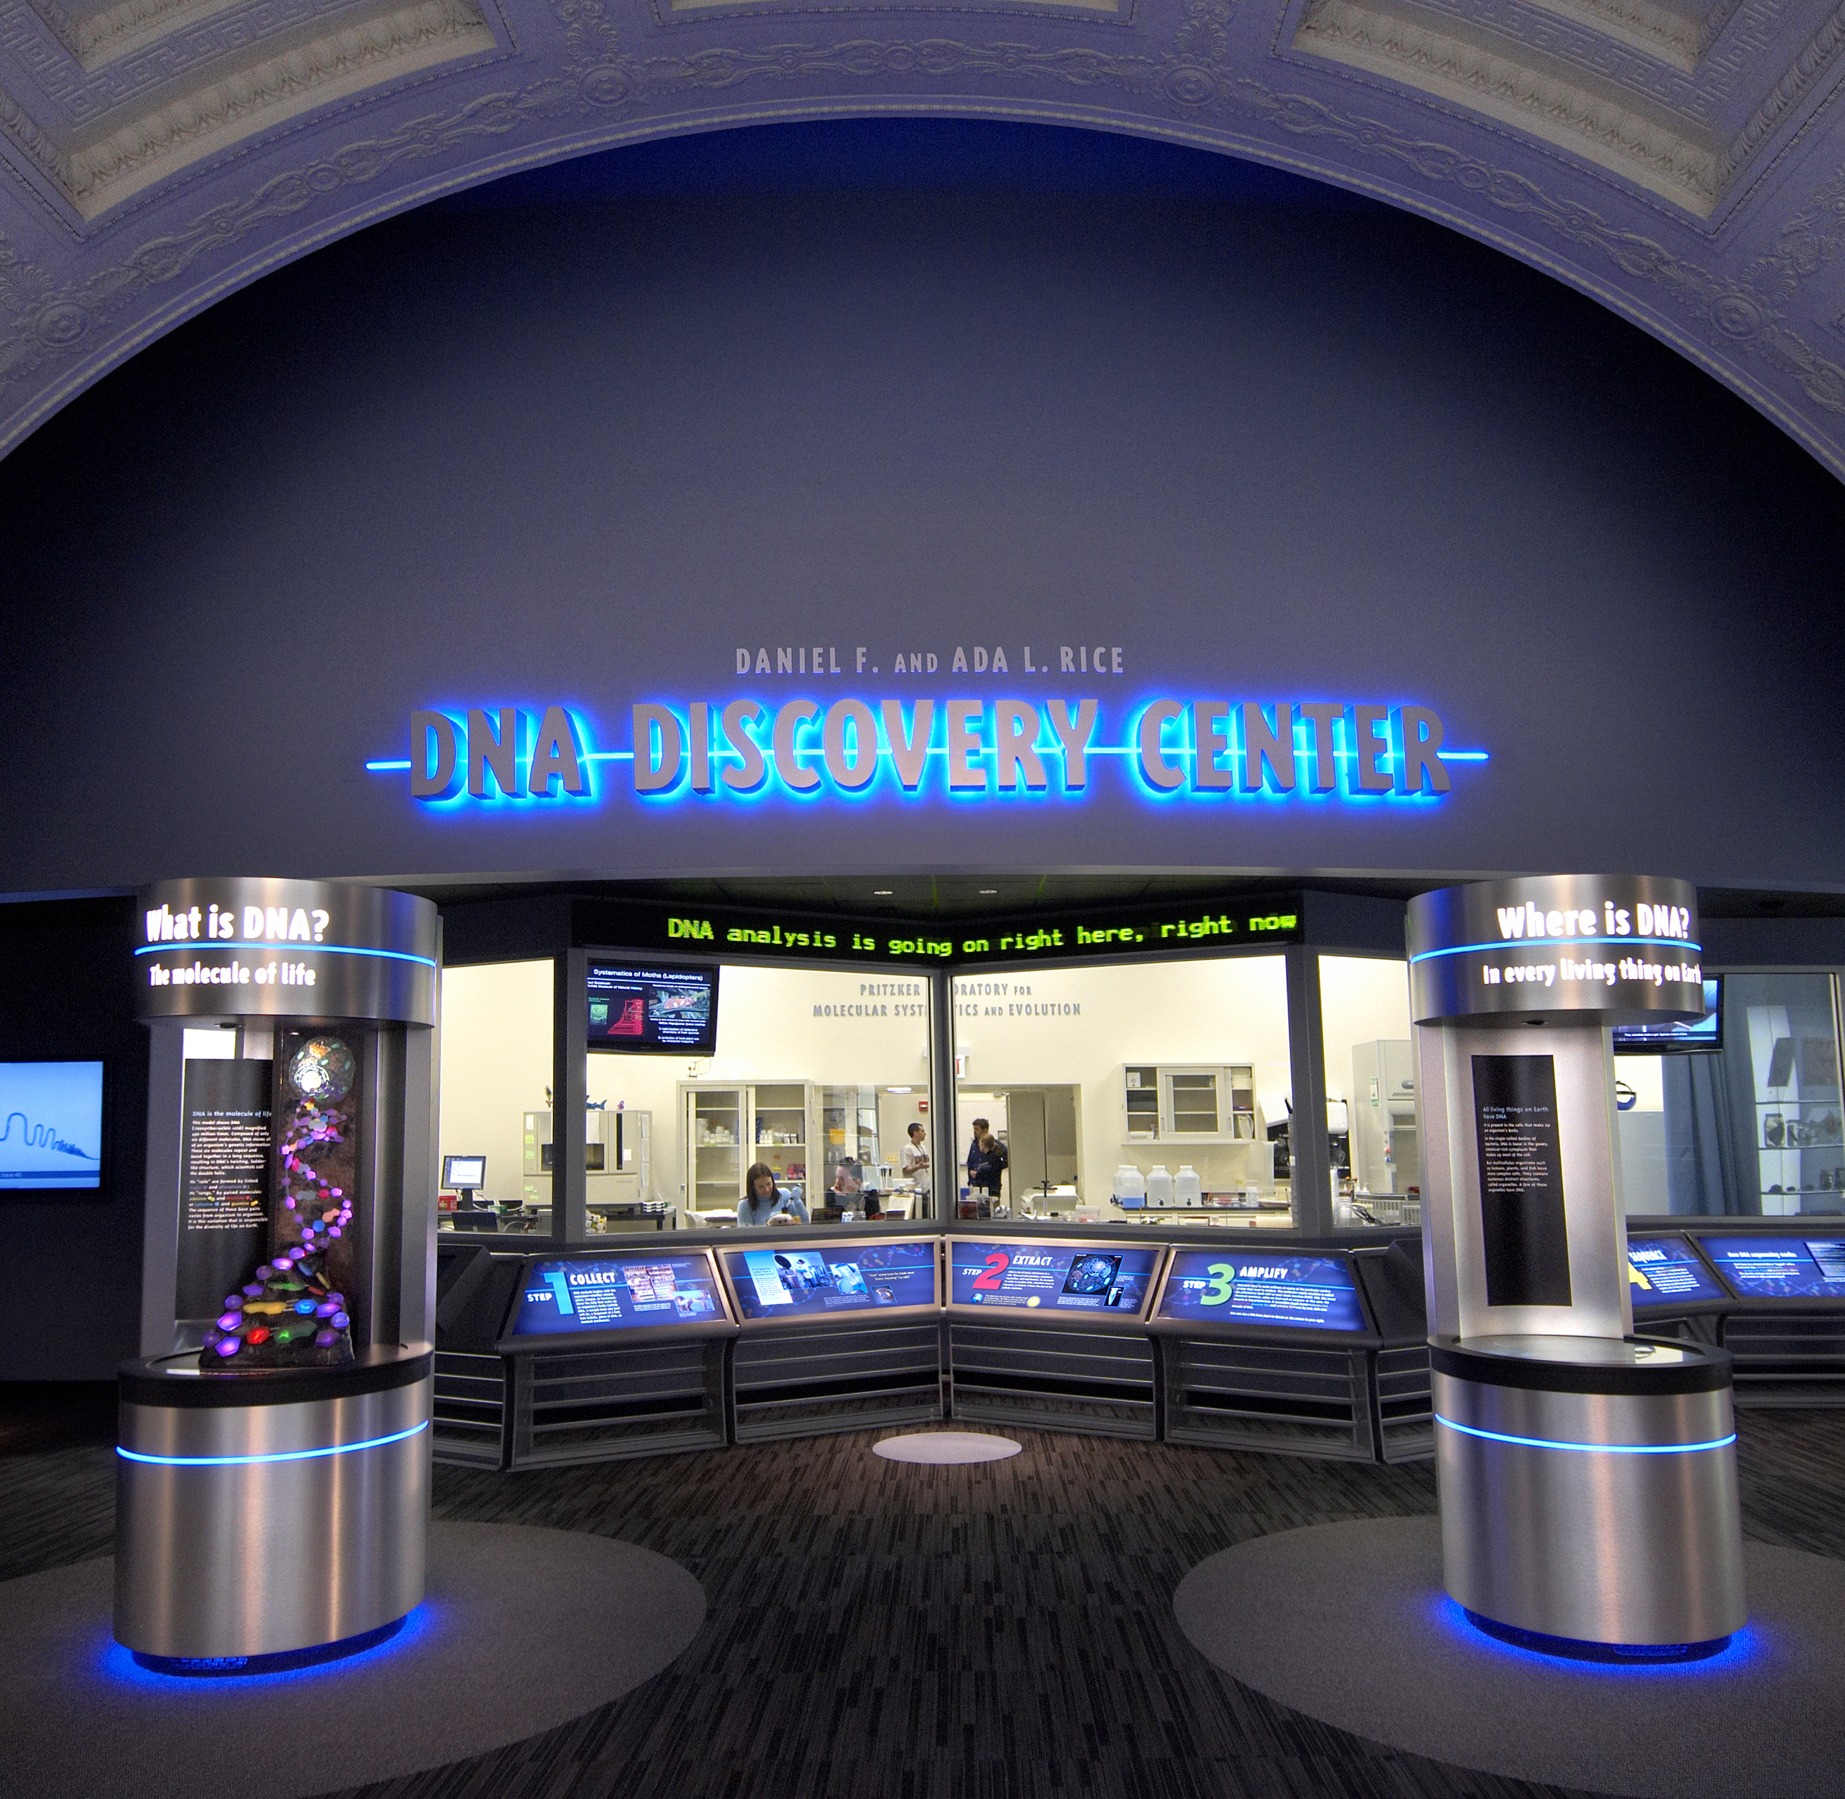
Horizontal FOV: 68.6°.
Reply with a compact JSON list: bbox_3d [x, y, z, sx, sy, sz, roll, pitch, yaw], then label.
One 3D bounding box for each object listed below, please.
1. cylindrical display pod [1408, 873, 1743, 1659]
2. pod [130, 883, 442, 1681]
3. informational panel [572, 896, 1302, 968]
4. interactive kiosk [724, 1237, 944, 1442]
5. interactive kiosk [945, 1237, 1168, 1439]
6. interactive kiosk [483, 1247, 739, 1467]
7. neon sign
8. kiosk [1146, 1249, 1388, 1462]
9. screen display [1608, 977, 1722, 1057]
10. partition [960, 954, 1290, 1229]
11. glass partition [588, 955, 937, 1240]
[{"bbox_3d":[2.228,1.189,4.674,0.950,2.480,0.950,-1,-6,0],"label":"cylindrical display pod"},{"bbox_3d":[-2.222,1.239,4.704,0.950,2.480,0.950,-1,-6,0],"label":"pod"},{"bbox_3d":[0.093,0.201,8.050,4.100,0.290,1.100,-1,-9,1],"label":"informational panel"},{"bbox_3d":[-0.451,2.477,7.783,1.290,1.000,0.500,3,-7,-27],"label":"interactive kiosk"},{"bbox_3d":[0.717,2.461,7.758,1.290,1.000,0.500,-4,-7,27],"label":"interactive kiosk"},{"bbox_3d":[-1.631,2.367,7.036,1.200,0.950,0.520,4,-10,-26],"label":"interactive kiosk"},{"bbox_3d":[0.038,-0.782,7.136,5.764,0.535,0.220,-1,-6,0],"label":"neon sign"},{"bbox_3d":[1.836,2.329,7.025,1.170,0.950,0.520,-6,-10,28],"label":"kiosk"},{"bbox_3d":[4.685,0.743,8.650,0.820,0.500,0.100,-1,-9,0],"label":"screen display"},{"bbox_3d":[1.134,1.170,8.071,2.081,1.547,0.050,-4,-7,26],"label":"partition"},{"bbox_3d":[-0.917,1.160,7.968,2.160,1.540,0.060,4,-10,-26],"label":"glass partition"}]

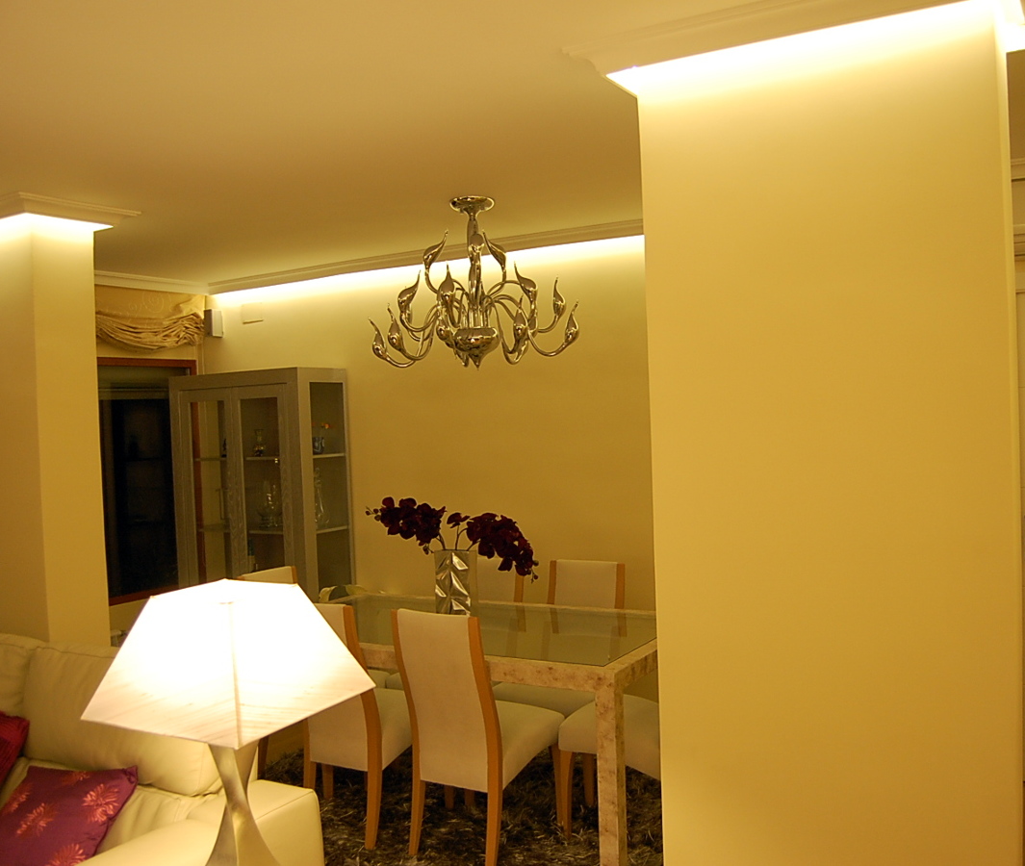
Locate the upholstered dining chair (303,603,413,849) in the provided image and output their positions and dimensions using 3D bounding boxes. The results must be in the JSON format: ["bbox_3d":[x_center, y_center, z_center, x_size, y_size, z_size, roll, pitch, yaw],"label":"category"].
[{"bbox_3d":[-0.571,1.105,3.960,0.450,0.930,0.540,-1,2,32],"label":"upholstered dining chair"}]

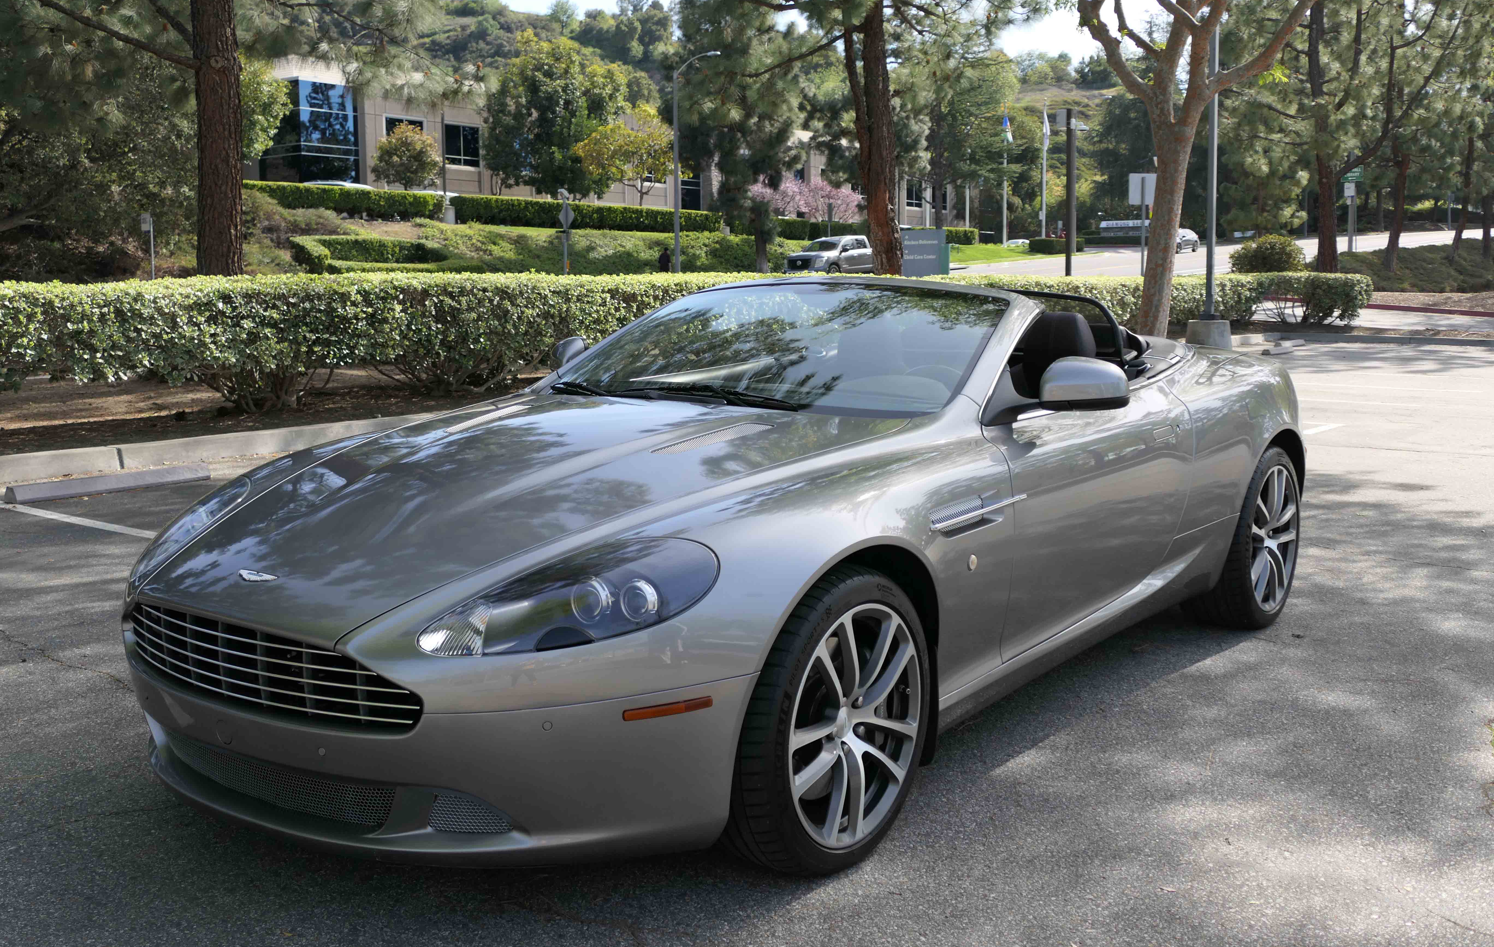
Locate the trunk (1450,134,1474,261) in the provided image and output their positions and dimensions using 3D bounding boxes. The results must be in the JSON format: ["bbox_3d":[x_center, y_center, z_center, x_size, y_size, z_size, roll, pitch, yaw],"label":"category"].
[{"bbox_3d":[25.608,-9.871,55.000,0.750,4.700,0.450,3,7,25],"label":"trunk"}]

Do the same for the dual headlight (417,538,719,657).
[{"bbox_3d":[-0.313,0.223,2.859,0.320,0.200,0.530,4,9,26],"label":"dual headlight"}]

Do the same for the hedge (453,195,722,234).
[{"bbox_3d":[-6.950,-12.450,74.500,1.200,1.270,19.500,4,8,34],"label":"hedge"}]

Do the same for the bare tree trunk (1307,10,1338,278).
[{"bbox_3d":[17.257,-9.935,46.000,0.750,8.300,0.620,0,7,0],"label":"bare tree trunk"}]

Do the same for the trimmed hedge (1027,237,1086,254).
[{"bbox_3d":[18.000,-13.200,89.000,3.300,0.950,1.800,1,8,11],"label":"trimmed hedge"}]

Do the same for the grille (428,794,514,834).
[{"bbox_3d":[-0.504,0.628,2.822,0.190,0.080,0.055,3,8,21],"label":"grille"}]

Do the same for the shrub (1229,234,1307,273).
[{"bbox_3d":[15.274,-6.229,45.000,2.250,1.600,2.100,2,7,19],"label":"shrub"}]

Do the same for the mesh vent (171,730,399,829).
[{"bbox_3d":[-1.001,0.621,3.219,0.740,0.095,0.090,6,10,37],"label":"mesh vent"}]

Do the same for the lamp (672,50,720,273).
[{"bbox_3d":[-2.043,-12.430,62.500,2.100,9.500,0.300,4,8,30],"label":"lamp"}]

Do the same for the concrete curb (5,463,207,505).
[{"bbox_3d":[-3.689,0.049,8.941,0.130,0.110,1.200,6,10,36],"label":"concrete curb"}]

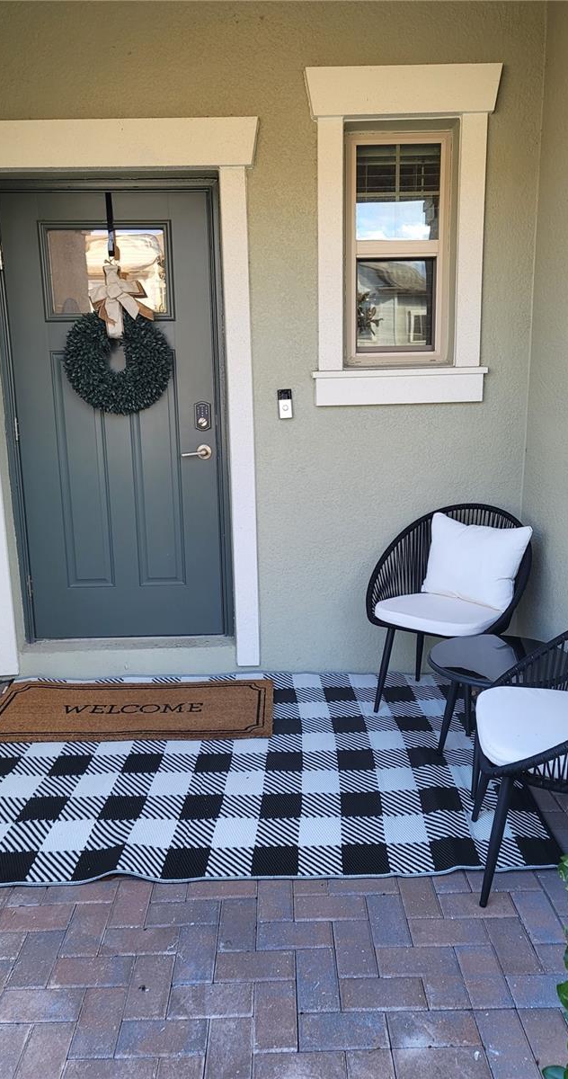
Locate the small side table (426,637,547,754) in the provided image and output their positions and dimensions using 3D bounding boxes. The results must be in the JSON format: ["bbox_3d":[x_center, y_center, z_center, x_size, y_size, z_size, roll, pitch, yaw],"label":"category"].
[{"bbox_3d":[0.756,0.620,2.743,0.500,0.435,0.500,-1,12,-1],"label":"small side table"}]

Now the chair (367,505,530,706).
[{"bbox_3d":[0.701,0.298,3.338,0.680,0.820,0.620,6,14,32],"label":"chair"}]

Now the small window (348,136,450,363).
[{"bbox_3d":[0.502,-1.263,3.453,0.455,0.976,0.070,-1,12,-1],"label":"small window"}]

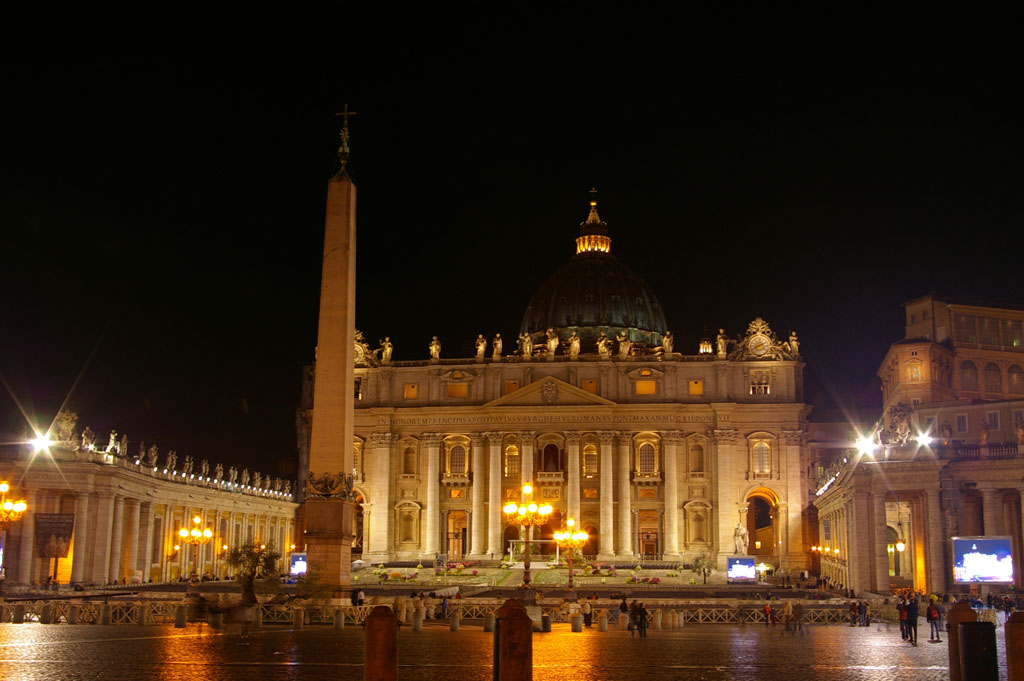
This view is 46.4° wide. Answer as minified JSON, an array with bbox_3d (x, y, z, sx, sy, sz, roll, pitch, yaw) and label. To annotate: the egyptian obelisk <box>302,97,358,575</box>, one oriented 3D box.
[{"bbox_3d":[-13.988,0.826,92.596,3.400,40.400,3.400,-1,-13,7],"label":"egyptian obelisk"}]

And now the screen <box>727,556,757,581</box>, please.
[{"bbox_3d":[38.404,38.024,199.320,5.000,4.020,0.600,-1,-13,7],"label":"screen"}]

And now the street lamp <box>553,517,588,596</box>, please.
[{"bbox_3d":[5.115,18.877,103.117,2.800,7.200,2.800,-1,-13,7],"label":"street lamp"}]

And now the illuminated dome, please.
[{"bbox_3d":[29.372,-25.532,425.034,52.500,59.460,52.500,-1,-13,7],"label":"illuminated dome"}]

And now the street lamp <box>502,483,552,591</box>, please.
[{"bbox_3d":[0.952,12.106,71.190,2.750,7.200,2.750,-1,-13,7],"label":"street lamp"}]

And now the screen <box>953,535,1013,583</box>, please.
[{"bbox_3d":[53.103,24.763,134.358,6.350,5.300,0.600,-3,-13,14],"label":"screen"}]

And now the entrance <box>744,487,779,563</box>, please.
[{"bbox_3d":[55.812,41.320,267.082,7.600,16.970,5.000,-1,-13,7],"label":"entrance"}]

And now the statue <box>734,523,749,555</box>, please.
[{"bbox_3d":[39.081,33.752,203.275,2.400,5.640,1.900,-1,-13,7],"label":"statue"}]

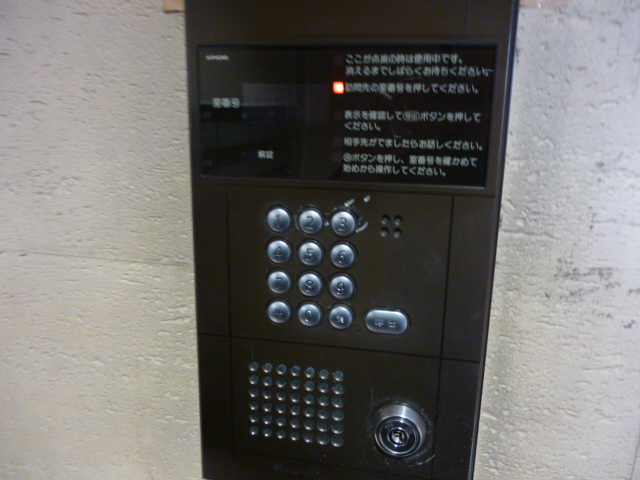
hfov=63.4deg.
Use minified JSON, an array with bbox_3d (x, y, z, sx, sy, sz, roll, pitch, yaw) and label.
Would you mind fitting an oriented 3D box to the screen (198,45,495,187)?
[{"bbox_3d":[0.012,-0.078,0.327,0.183,0.083,0.012,3,13,10],"label":"screen"}]

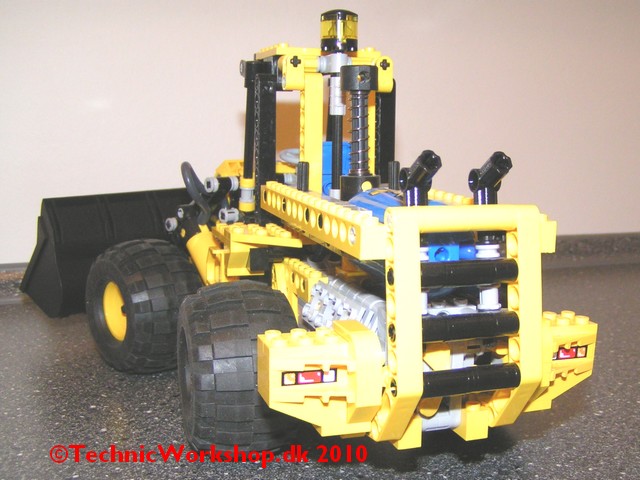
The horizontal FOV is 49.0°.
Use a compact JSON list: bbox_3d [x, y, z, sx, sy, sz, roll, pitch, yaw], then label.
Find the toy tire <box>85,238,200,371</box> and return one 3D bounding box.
[{"bbox_3d":[-0.084,0.032,0.341,0.039,0.065,0.065,-9,15,-41],"label":"toy tire"}]

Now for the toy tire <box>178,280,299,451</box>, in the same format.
[{"bbox_3d":[-0.032,0.048,0.266,0.039,0.065,0.065,-2,12,-17],"label":"toy tire"}]

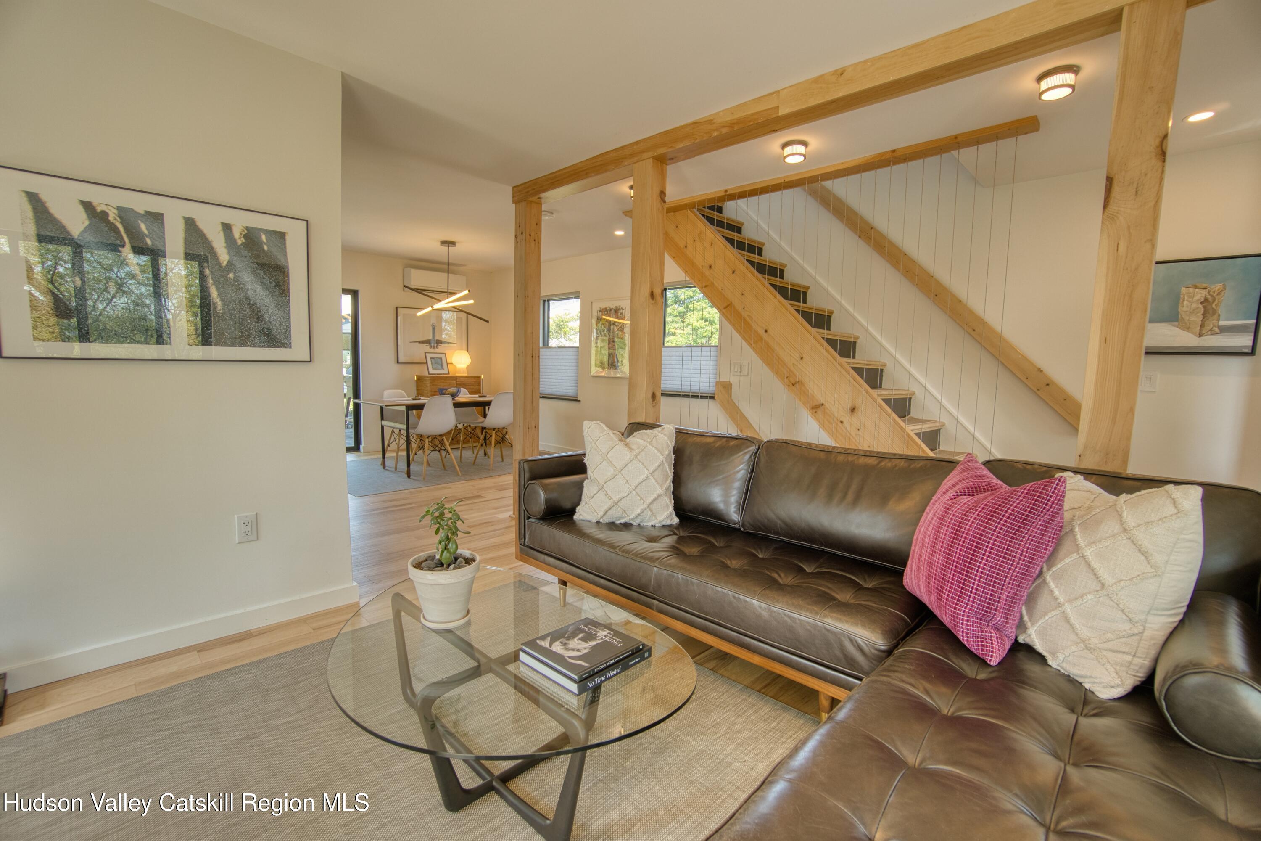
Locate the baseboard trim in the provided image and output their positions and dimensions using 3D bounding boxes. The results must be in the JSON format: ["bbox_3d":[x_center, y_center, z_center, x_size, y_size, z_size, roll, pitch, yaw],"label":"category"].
[{"bbox_3d":[-1.719,0.848,2.121,1.150,0.089,0.018,-4,9,-42],"label":"baseboard trim"}]

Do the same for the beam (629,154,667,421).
[{"bbox_3d":[0.084,-0.282,3.090,0.134,2.301,0.141,7,8,42],"label":"beam"}]

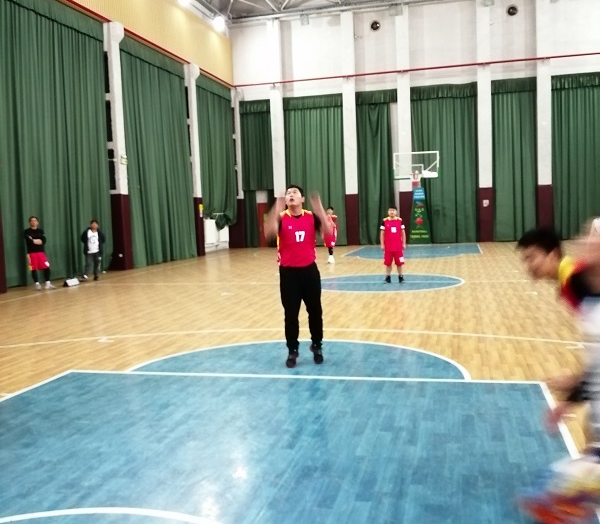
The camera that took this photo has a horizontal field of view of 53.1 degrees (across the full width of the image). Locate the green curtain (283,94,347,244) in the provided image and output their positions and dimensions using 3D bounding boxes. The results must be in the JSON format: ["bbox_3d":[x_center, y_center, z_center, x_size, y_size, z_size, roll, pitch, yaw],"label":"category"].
[{"bbox_3d":[0.747,-4.655,30.984,3.150,7.700,0.300,-1,5,15],"label":"green curtain"}]

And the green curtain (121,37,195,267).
[{"bbox_3d":[-5.290,-3.973,23.180,0.350,7.950,5.200,-1,5,15],"label":"green curtain"}]

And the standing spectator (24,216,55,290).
[{"bbox_3d":[-6.570,-0.227,15.130,0.600,1.830,0.450,-5,5,-34],"label":"standing spectator"}]

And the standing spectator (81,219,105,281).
[{"bbox_3d":[-5.953,-0.348,17.292,0.600,1.700,0.400,-5,5,-30],"label":"standing spectator"}]

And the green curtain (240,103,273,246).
[{"bbox_3d":[-2.278,-4.634,31.827,1.750,7.700,0.300,-1,5,15],"label":"green curtain"}]

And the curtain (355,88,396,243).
[{"bbox_3d":[3.891,-4.702,30.160,2.050,7.700,0.300,-1,5,15],"label":"curtain"}]

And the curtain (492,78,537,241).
[{"bbox_3d":[10.207,-4.787,28.504,2.050,7.650,0.300,-1,5,15],"label":"curtain"}]

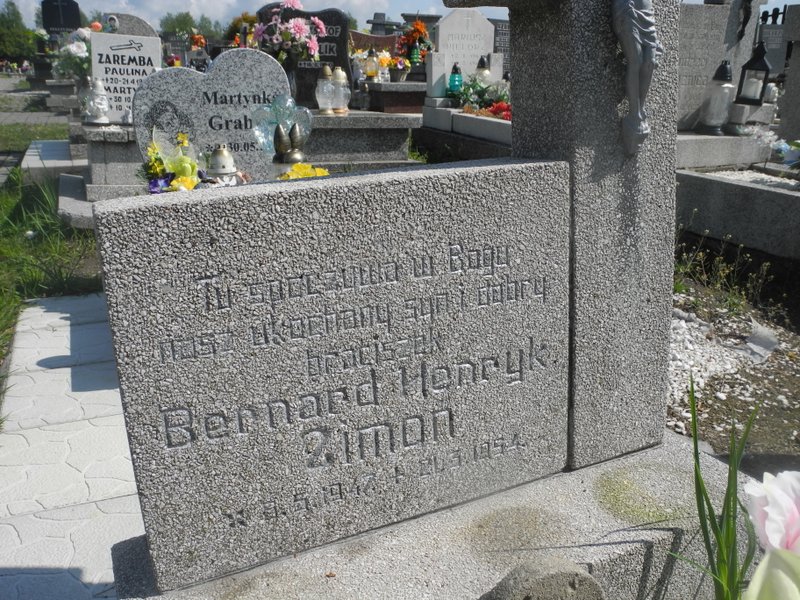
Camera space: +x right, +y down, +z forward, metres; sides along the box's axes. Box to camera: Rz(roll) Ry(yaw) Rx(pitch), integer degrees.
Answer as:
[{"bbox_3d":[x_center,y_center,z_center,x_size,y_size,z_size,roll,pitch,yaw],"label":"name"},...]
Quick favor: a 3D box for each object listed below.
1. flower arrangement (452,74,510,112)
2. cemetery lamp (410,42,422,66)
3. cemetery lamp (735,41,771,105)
[{"bbox_3d":[0.641,-1.538,5.500,0.460,0.250,0.320,1,19,6],"label":"flower arrangement"},{"bbox_3d":[0.161,-2.395,7.200,0.105,0.230,0.105,0,18,1],"label":"cemetery lamp"},{"bbox_3d":[1.667,-1.072,3.500,0.118,0.275,0.118,10,20,23],"label":"cemetery lamp"}]

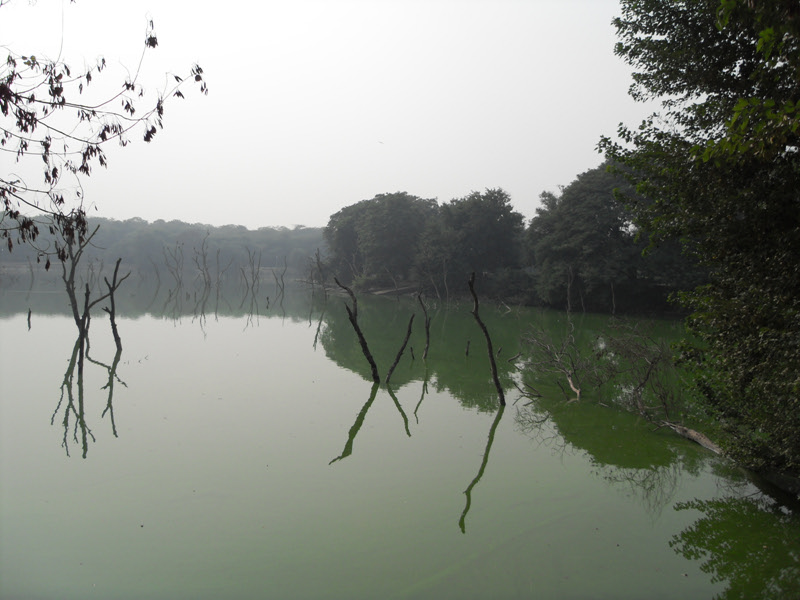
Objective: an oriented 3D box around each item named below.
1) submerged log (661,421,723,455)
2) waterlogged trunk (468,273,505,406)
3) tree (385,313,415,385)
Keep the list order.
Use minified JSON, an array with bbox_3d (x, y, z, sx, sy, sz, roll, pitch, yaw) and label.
[{"bbox_3d":[4.802,2.212,10.662,0.220,0.210,1.900,2,3,-3],"label":"submerged log"},{"bbox_3d":[1.760,0.766,12.864,0.680,2.620,0.400,2,3,0],"label":"waterlogged trunk"},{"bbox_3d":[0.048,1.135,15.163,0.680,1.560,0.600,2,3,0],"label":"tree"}]

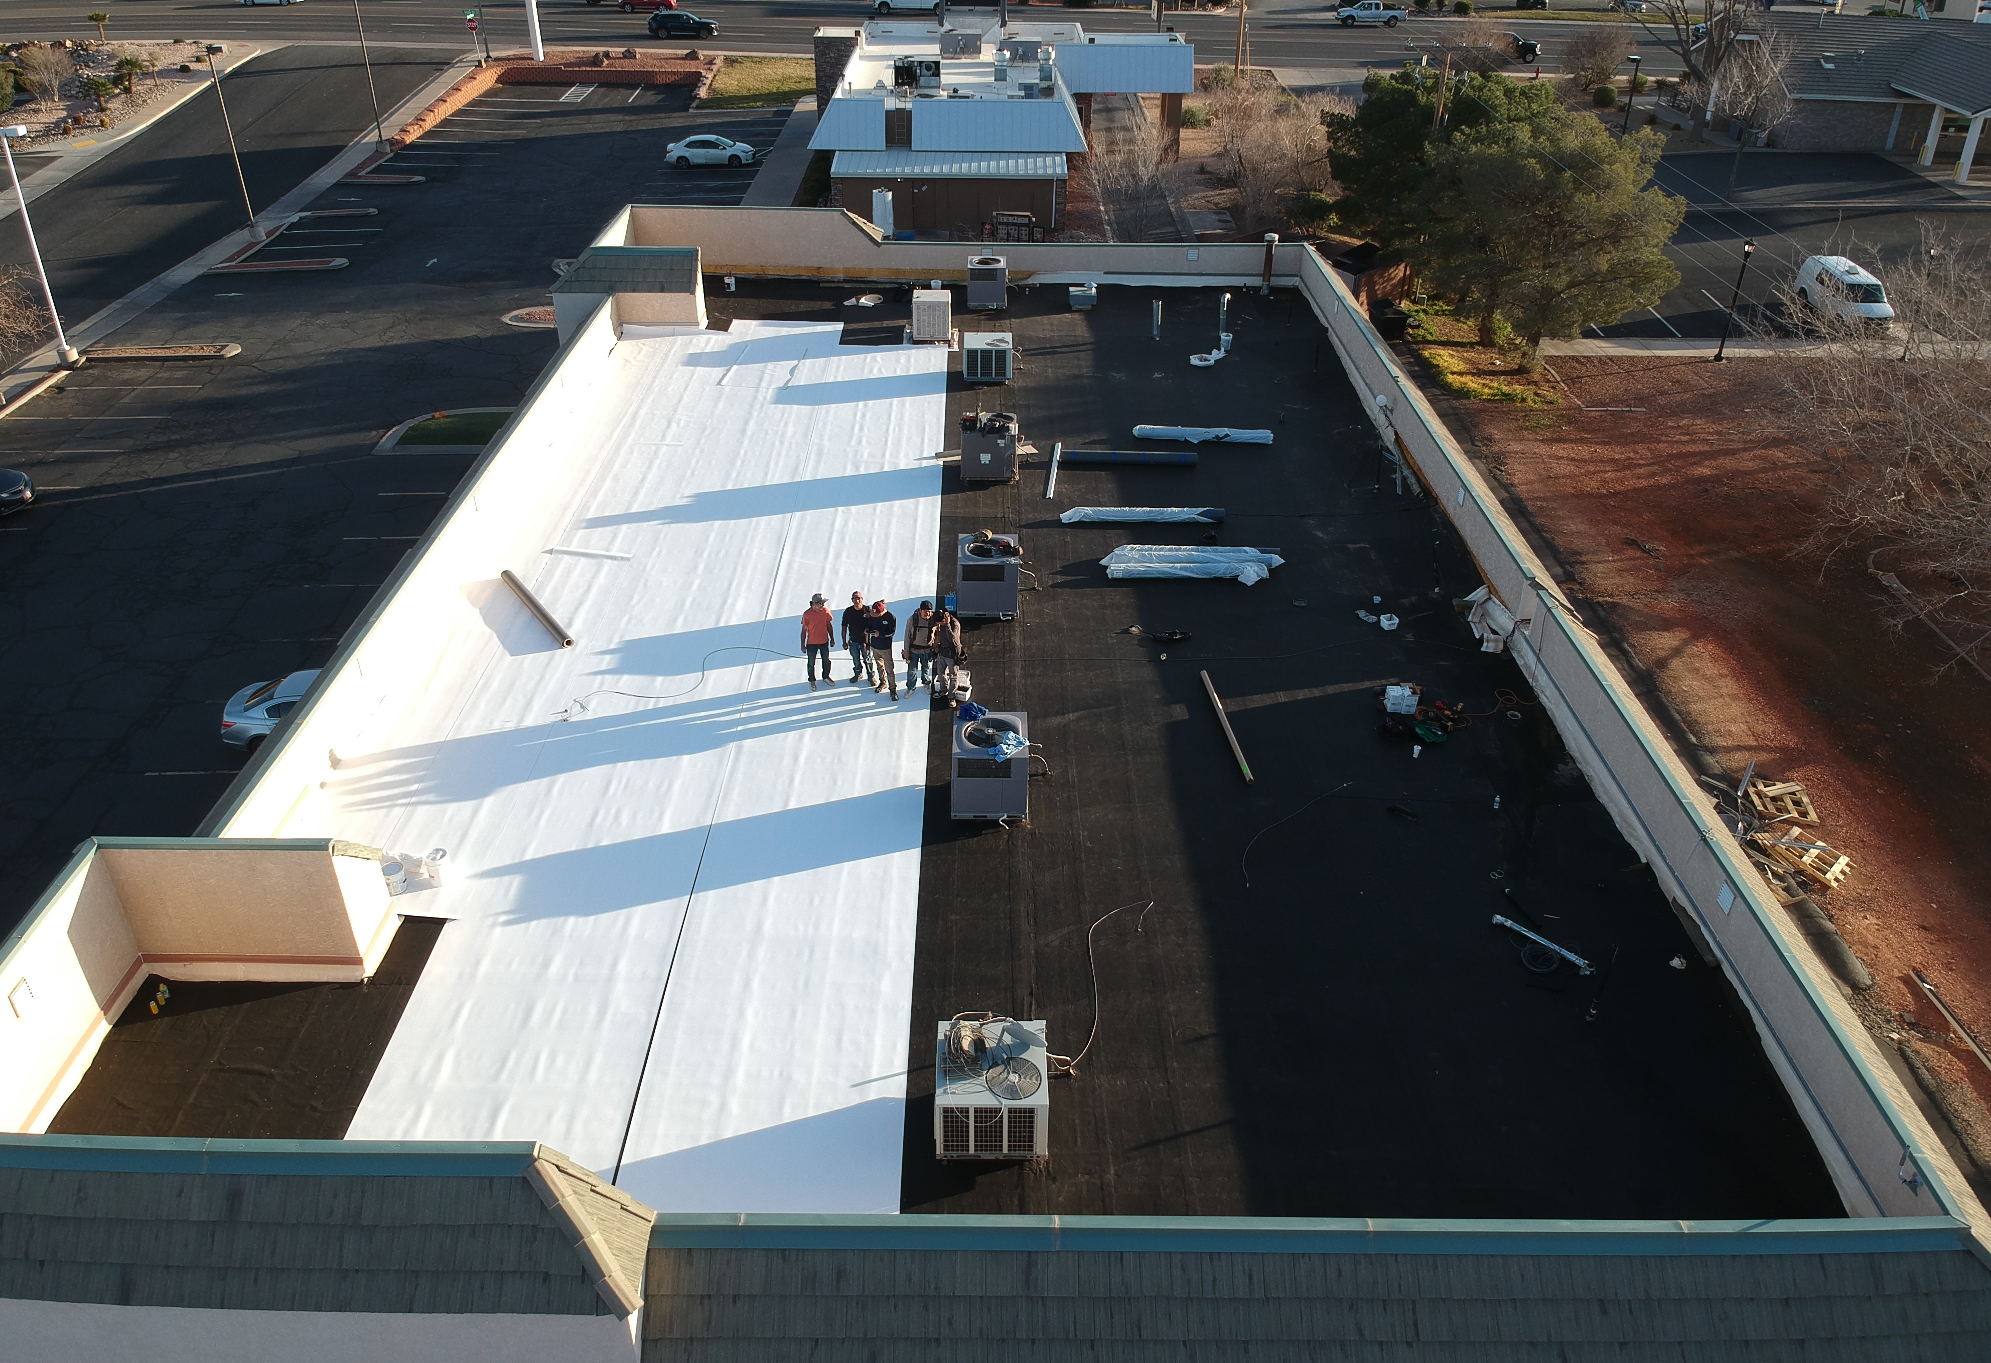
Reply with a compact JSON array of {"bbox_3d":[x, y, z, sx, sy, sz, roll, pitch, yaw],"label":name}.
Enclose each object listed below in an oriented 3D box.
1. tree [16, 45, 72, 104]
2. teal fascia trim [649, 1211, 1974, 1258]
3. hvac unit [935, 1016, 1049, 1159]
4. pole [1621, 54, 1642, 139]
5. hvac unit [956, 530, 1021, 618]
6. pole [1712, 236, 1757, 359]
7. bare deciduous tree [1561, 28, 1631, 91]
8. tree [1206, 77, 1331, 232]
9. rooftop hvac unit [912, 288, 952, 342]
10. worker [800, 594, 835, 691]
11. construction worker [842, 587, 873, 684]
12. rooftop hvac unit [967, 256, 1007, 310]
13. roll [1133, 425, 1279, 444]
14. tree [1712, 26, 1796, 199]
[{"bbox_3d":[-54.310,-34.700,81.919,3.200,3.060,3.200,1,32,-1],"label":"tree"},{"bbox_3d":[3.085,5.363,14.040,12.795,0.310,0.170,1,32,-1],"label":"teal fascia trim"},{"bbox_3d":[-0.033,4.543,16.078,1.218,0.909,1.218,1,32,-1],"label":"hvac unit"},{"bbox_3d":[34.733,-32.025,78.970,0.850,4.466,0.350,1,32,-1],"label":"pole"},{"bbox_3d":[-0.121,-1.889,25.740,1.050,1.080,1.100,0,32,-1],"label":"hvac unit"},{"bbox_3d":[26.331,-13.543,51.071,0.420,4.311,0.420,1,32,-1],"label":"pole"},{"bbox_3d":[37.302,-38.521,89.084,4.482,3.672,4.482,1,32,-1],"label":"bare deciduous tree"},{"bbox_3d":[12.350,-23.568,64.499,5.583,6.235,5.583,1,32,-1],"label":"tree"},{"bbox_3d":[-1.664,-9.725,38.357,0.979,1.126,0.999,1,32,-1],"label":"rooftop hvac unit"},{"bbox_3d":[-2.845,-0.654,23.108,0.560,1.711,0.420,-6,33,-11],"label":"worker"},{"bbox_3d":[-2.205,-0.702,23.223,0.540,1.686,0.420,0,32,-1],"label":"construction worker"},{"bbox_3d":[-0.228,-11.551,41.652,1.100,1.140,1.180,1,32,-1],"label":"rooftop hvac unit"},{"bbox_3d":[4.762,-5.639,32.884,3.185,0.310,0.330,3,32,3],"label":"roll"},{"bbox_3d":[36.439,-27.070,69.279,3.900,7.400,3.900,1,32,-1],"label":"tree"}]

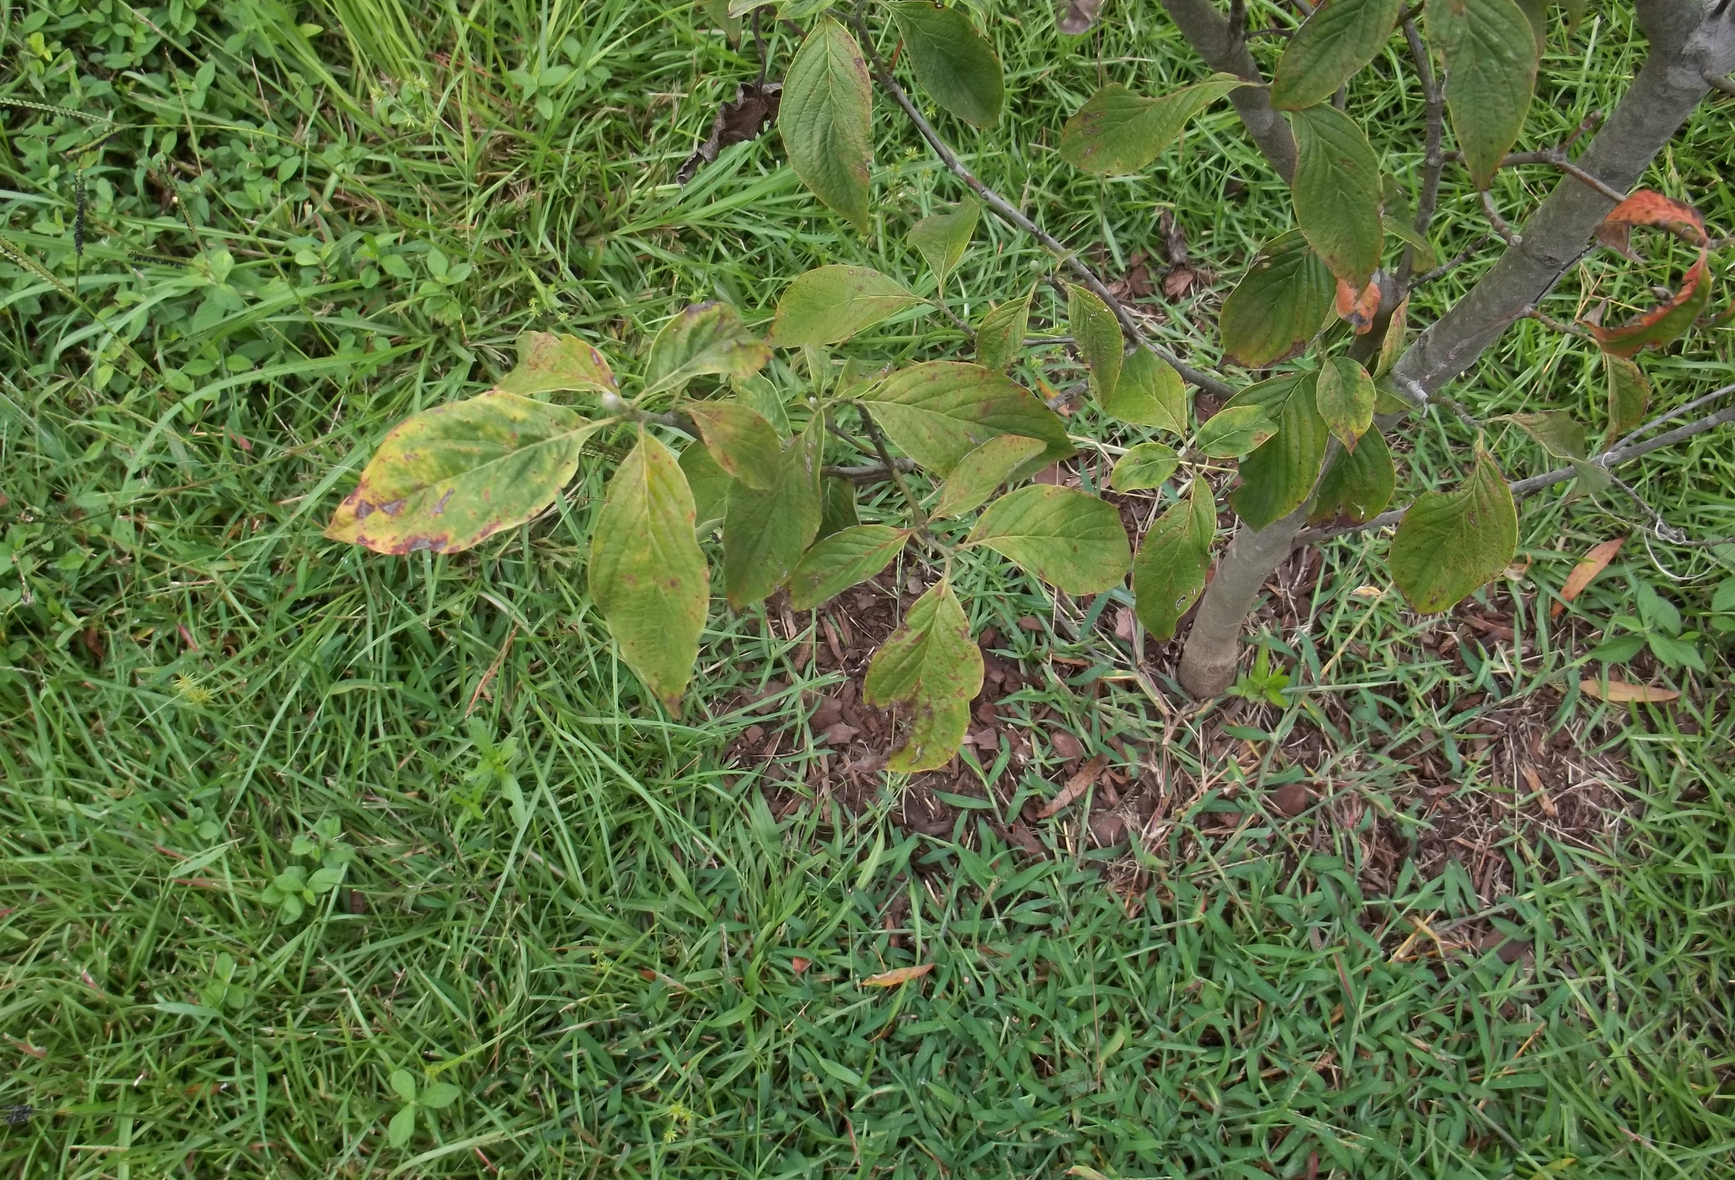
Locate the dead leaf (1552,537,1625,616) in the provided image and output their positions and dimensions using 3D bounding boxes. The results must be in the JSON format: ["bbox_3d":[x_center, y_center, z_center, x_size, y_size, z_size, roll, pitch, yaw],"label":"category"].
[{"bbox_3d":[0.621,-0.011,1.424,0.098,0.008,0.018,-44,65,-13],"label":"dead leaf"}]

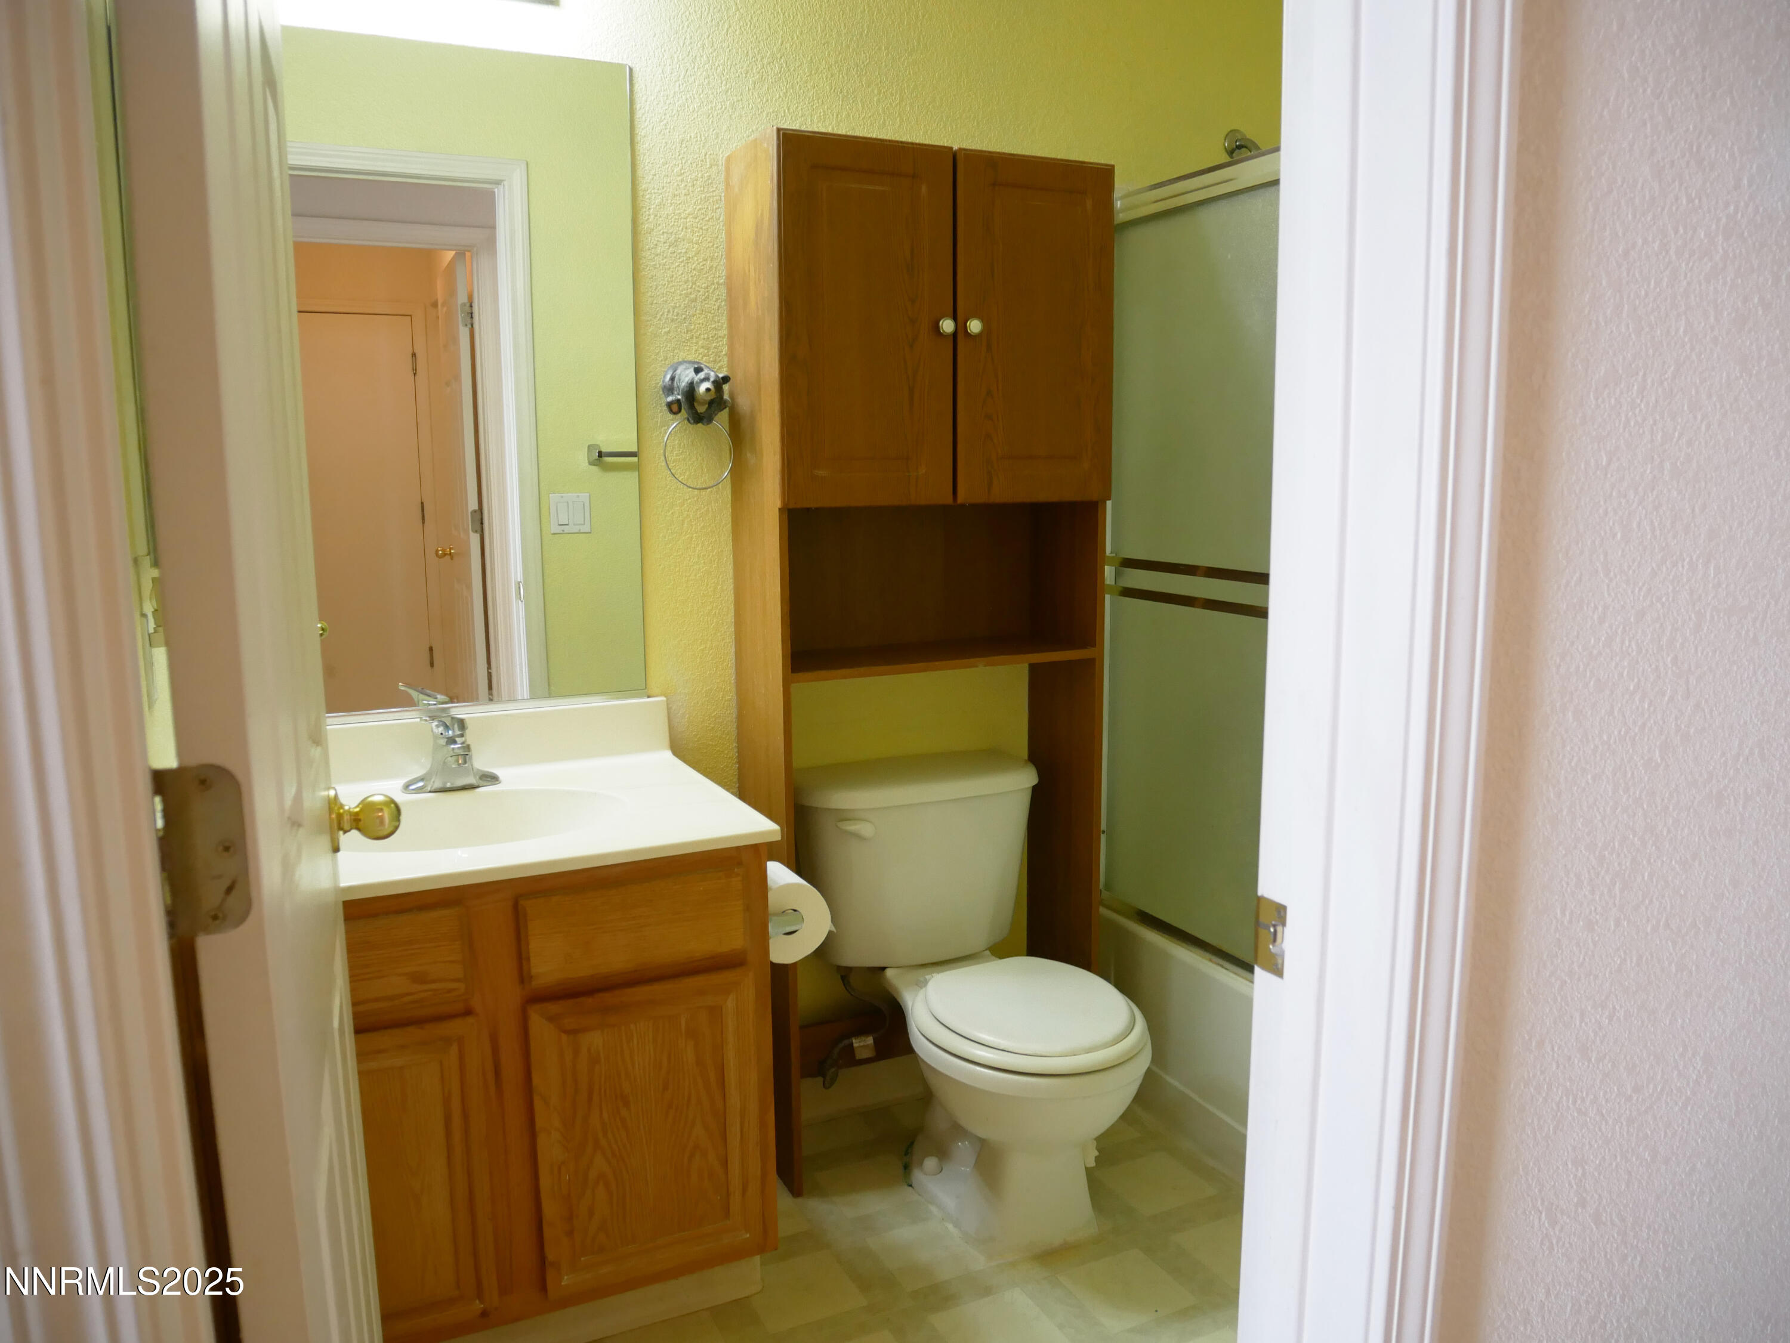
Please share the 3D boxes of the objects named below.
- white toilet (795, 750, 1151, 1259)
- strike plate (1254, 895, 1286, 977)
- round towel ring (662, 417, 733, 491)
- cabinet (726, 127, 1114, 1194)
[{"bbox_3d":[0.160,0.574,2.187,0.472,0.732,0.706,-5,10,-26],"label":"white toilet"},{"bbox_3d":[0.292,0.205,0.959,0.007,0.058,0.032,-5,10,-26],"label":"strike plate"},{"bbox_3d":[-0.341,-0.377,2.150,0.124,0.124,0.008,-5,10,-26],"label":"round towel ring"},{"bbox_3d":[0.059,0.006,2.318,0.651,1.815,0.258,-5,10,-26],"label":"cabinet"}]

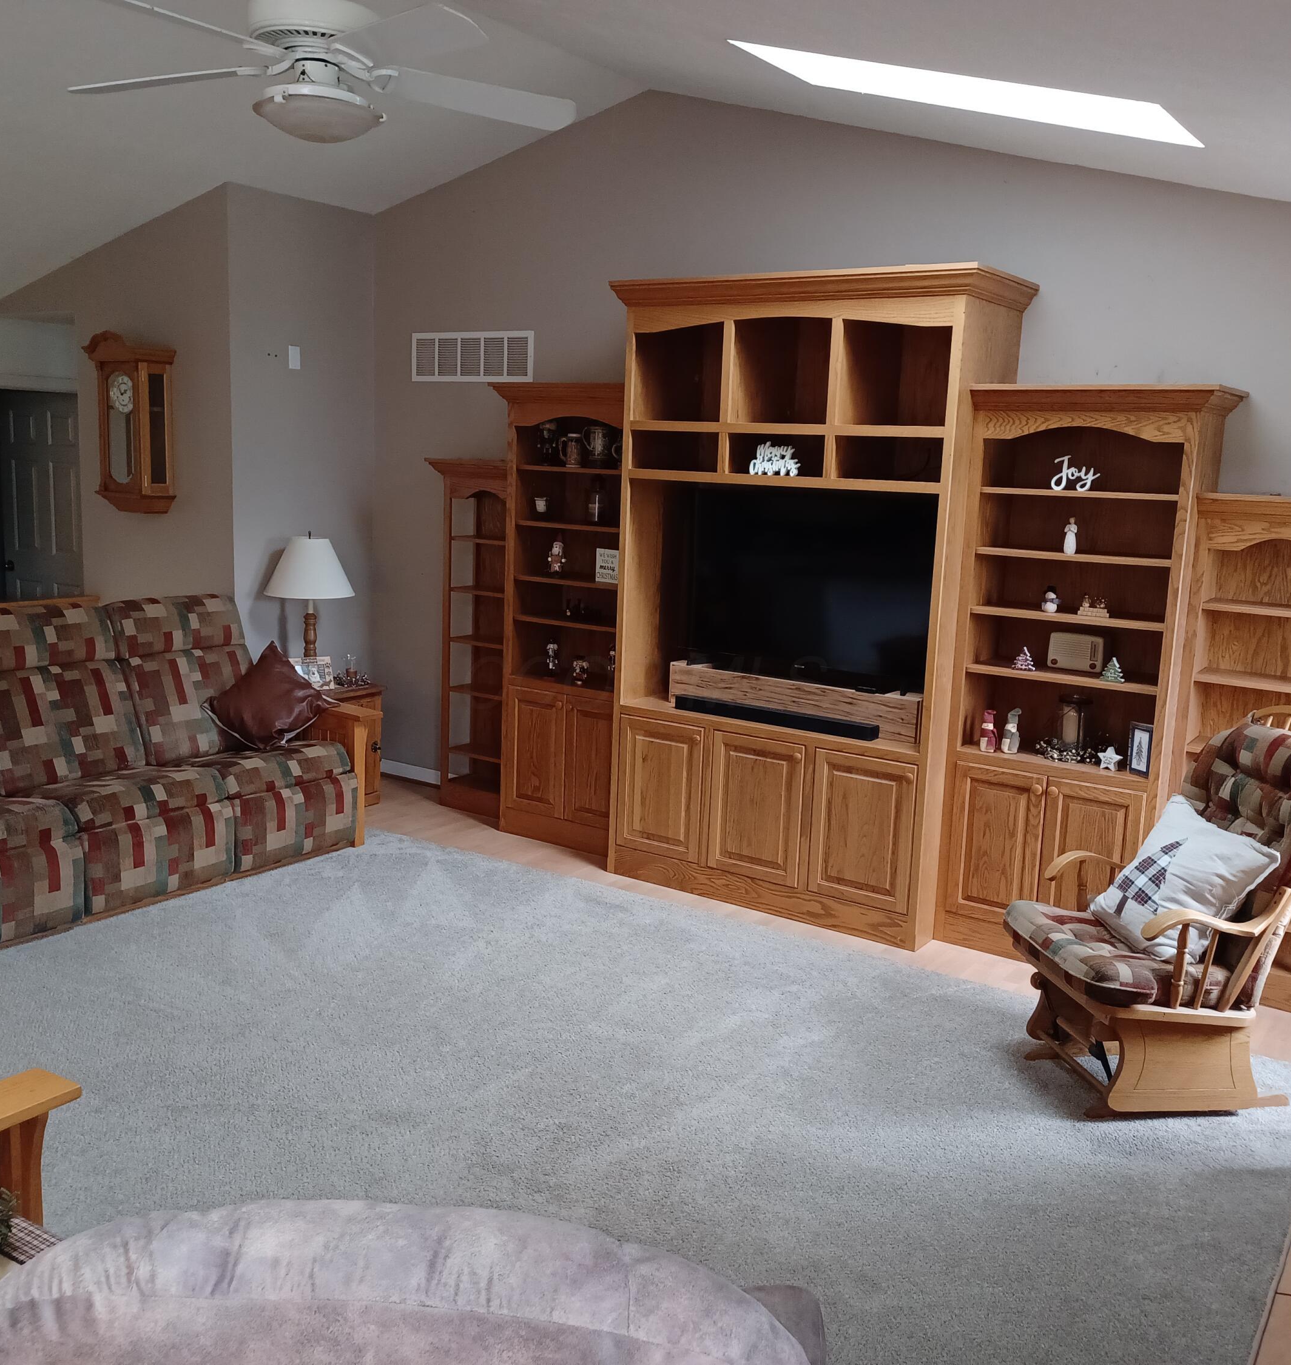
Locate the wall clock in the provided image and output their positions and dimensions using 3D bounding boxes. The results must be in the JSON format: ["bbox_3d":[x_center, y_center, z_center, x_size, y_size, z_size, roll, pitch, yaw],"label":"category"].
[{"bbox_3d":[-2.573,-1.297,6.565,0.474,0.876,0.206,9,12,34],"label":"wall clock"}]

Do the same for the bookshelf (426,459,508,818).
[{"bbox_3d":[-0.752,-0.208,6.444,0.628,1.720,0.313,9,12,34],"label":"bookshelf"}]

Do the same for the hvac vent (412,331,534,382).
[{"bbox_3d":[-0.870,-1.611,6.506,0.806,0.238,0.022,9,12,34],"label":"hvac vent"}]

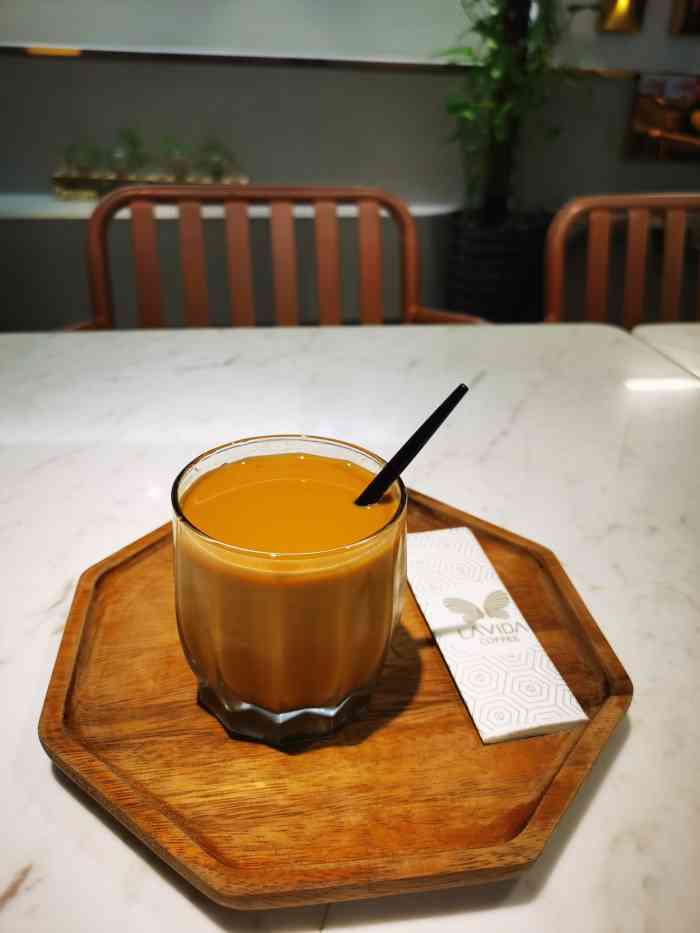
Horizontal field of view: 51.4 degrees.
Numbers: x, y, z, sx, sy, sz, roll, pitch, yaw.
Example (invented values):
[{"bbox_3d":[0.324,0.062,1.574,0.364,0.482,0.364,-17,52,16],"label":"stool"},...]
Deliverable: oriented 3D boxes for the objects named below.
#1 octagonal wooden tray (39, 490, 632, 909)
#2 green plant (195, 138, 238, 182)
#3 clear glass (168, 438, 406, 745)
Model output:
[{"bbox_3d":[-0.006,0.076,0.314,0.225,0.019,0.225,-2,29,-8],"label":"octagonal wooden tray"},{"bbox_3d":[-0.306,-0.711,1.680,0.100,0.100,0.100,2,29,0],"label":"green plant"},{"bbox_3d":[-0.022,0.046,0.274,0.081,0.089,0.081,2,29,0],"label":"clear glass"}]

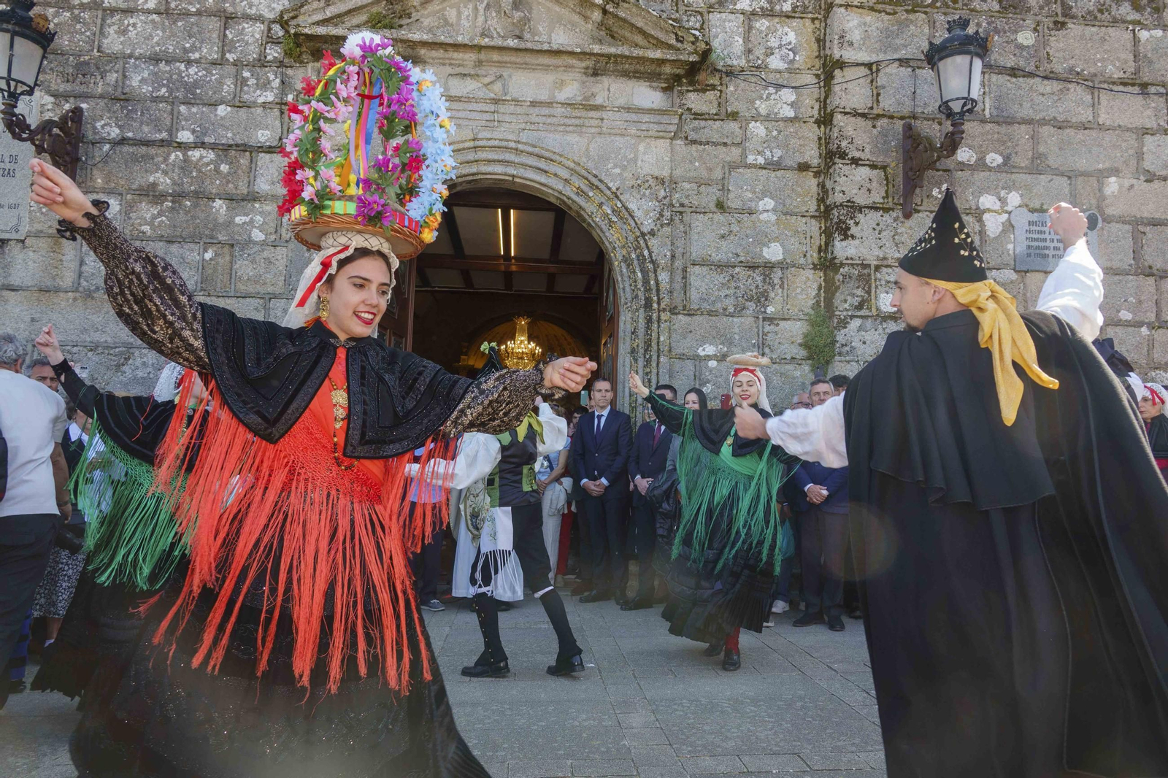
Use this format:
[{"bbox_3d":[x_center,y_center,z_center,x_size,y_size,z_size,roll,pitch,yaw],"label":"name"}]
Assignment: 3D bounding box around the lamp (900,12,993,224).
[{"bbox_3d":[2.765,-2.127,6.062,0.500,1.309,1.026,1,-5,-5],"label":"lamp"}]

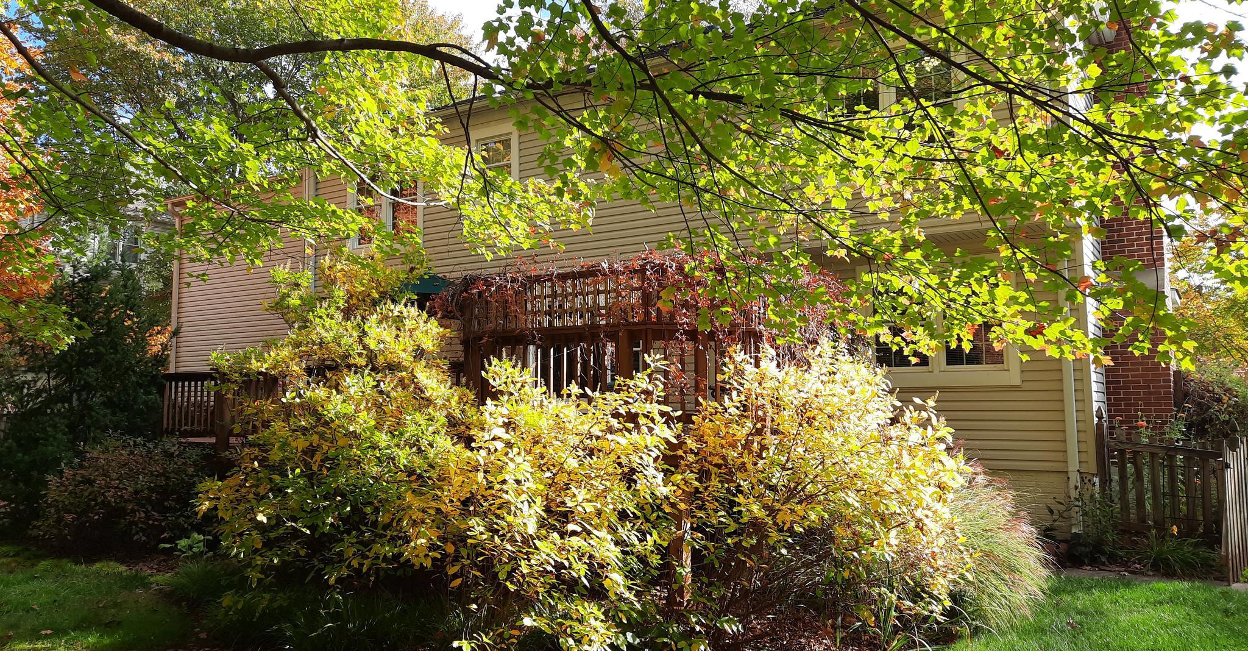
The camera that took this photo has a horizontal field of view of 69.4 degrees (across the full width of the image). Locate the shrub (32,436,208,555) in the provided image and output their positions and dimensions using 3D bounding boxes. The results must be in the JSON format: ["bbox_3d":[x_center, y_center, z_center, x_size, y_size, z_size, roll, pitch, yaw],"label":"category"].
[{"bbox_3d":[-6.073,1.960,10.890,1.950,1.250,1.750,2,-6,-29],"label":"shrub"}]

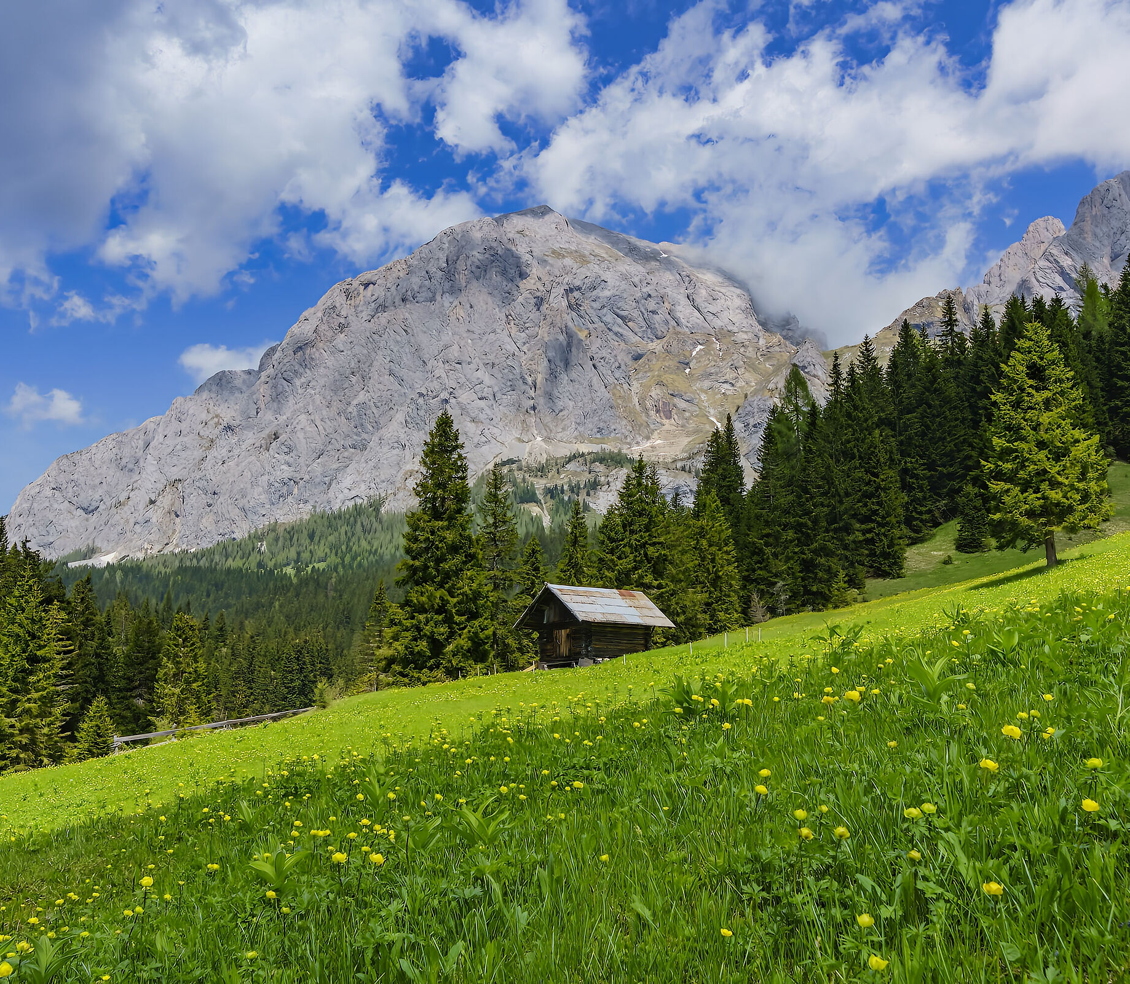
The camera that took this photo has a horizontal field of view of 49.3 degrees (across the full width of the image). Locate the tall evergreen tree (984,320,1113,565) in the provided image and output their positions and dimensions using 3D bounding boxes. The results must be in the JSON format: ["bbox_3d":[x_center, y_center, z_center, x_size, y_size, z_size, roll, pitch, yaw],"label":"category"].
[{"bbox_3d":[21.626,-2.313,55.000,5.770,11.220,5.770,0,-10,0],"label":"tall evergreen tree"}]

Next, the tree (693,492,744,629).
[{"bbox_3d":[8.259,3.925,67.662,2.920,8.020,2.920,0,-9,0],"label":"tree"}]

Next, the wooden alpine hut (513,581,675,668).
[{"bbox_3d":[1.695,7.482,67.156,6.990,4.480,5.540,8,-13,-39],"label":"wooden alpine hut"}]

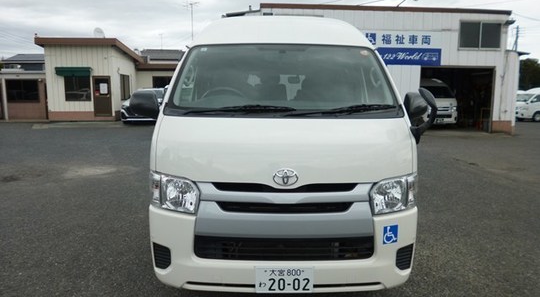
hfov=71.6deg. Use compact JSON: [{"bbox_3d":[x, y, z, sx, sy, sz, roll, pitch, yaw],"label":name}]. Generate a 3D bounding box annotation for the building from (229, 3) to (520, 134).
[{"bbox_3d":[3.757,-3.757,18.934,11.400,5.000,9.000,1,8,-1],"label":"building"}]

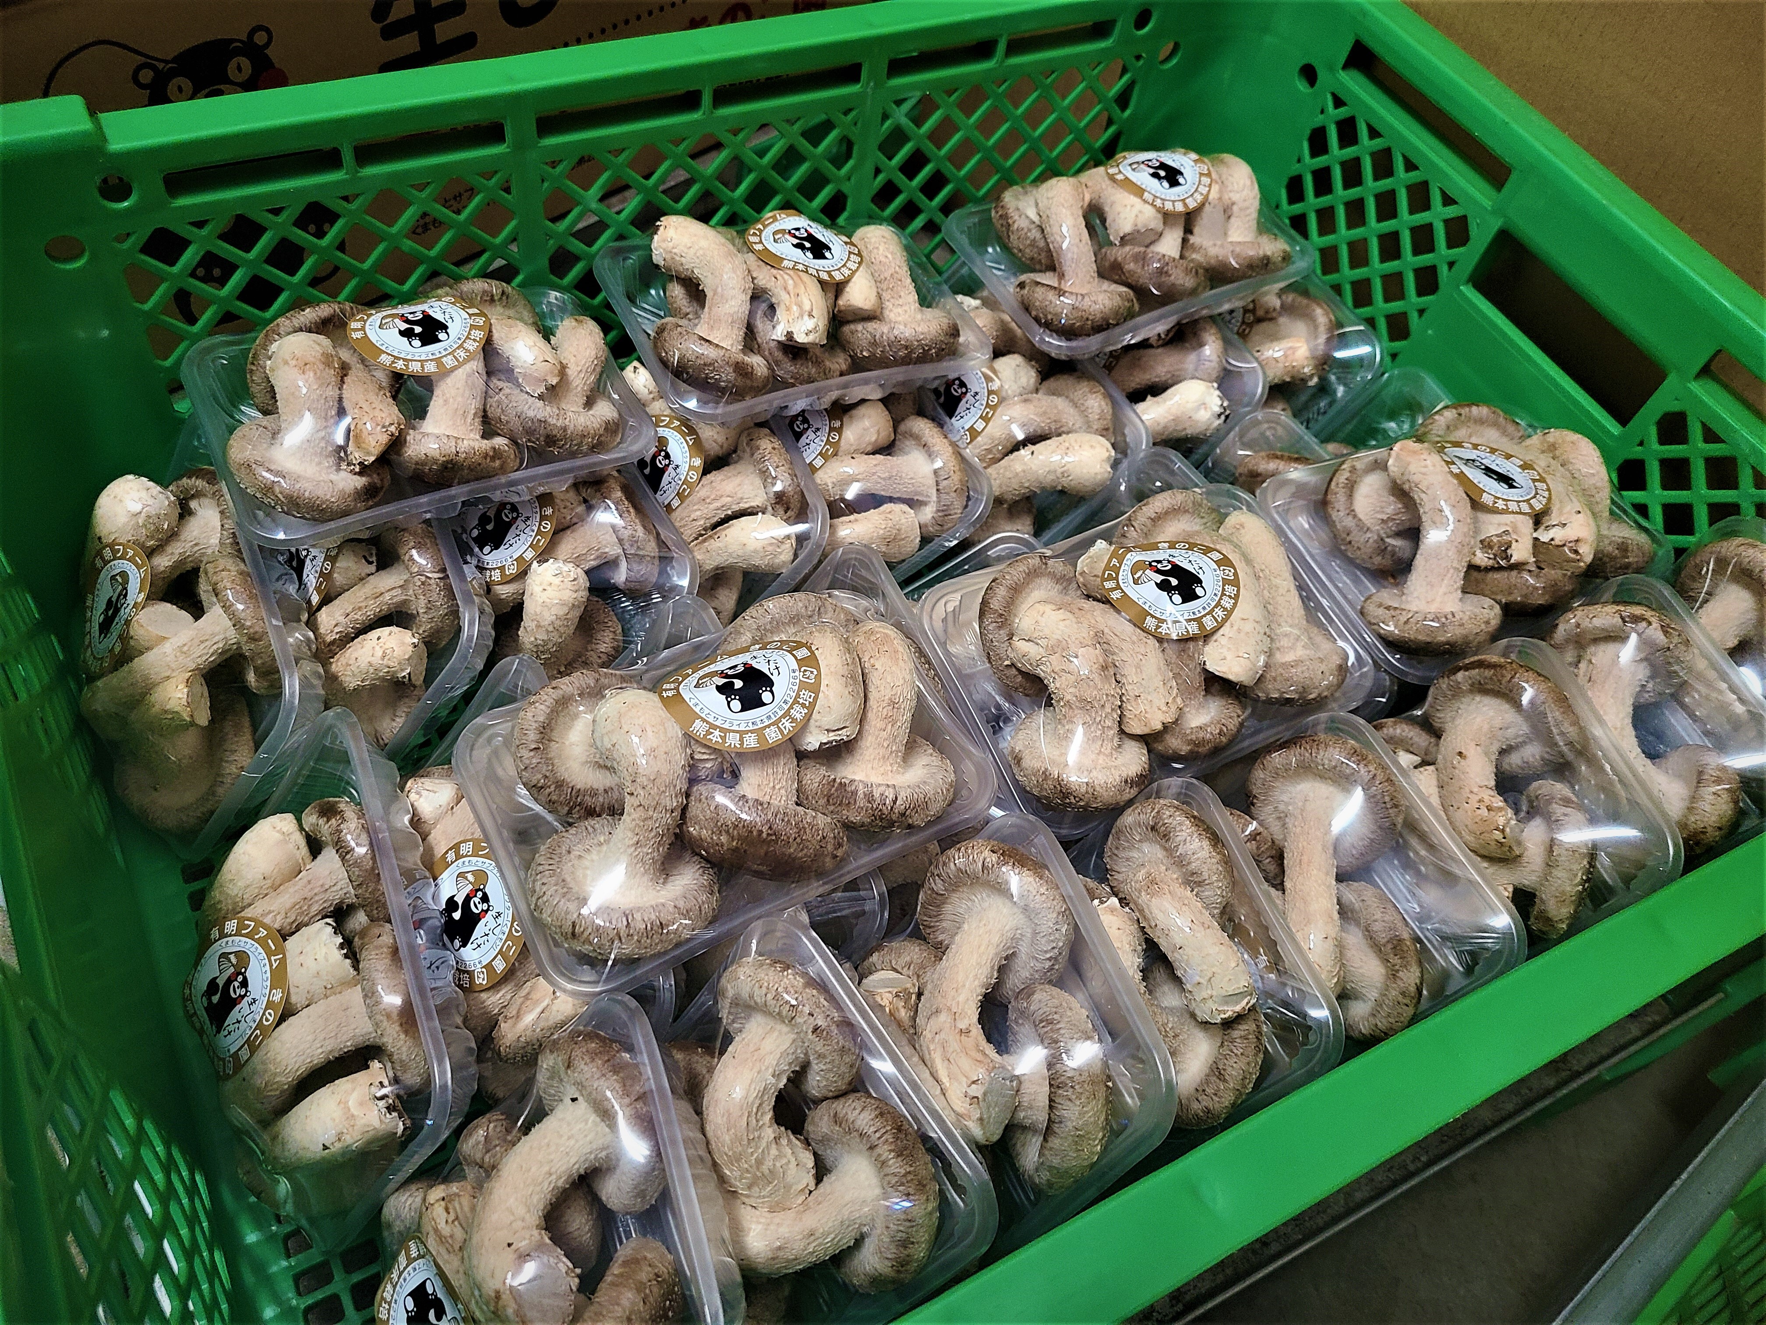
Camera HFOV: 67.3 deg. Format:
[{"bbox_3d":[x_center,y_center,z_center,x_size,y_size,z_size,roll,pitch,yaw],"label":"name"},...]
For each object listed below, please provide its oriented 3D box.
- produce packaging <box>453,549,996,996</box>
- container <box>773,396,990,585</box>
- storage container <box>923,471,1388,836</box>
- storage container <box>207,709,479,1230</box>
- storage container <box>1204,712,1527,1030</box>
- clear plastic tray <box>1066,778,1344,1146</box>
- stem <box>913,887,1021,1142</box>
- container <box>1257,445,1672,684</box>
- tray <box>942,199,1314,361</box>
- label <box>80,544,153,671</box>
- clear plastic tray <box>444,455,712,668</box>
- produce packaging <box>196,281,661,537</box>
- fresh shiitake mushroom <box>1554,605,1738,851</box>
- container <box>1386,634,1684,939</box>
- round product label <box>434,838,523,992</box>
[{"bbox_3d":[-0.038,0.029,0.342,0.126,0.054,0.084,-21,59,-22],"label":"produce packaging"},{"bbox_3d":[-0.019,-0.080,0.566,0.094,0.032,0.132,-34,62,5],"label":"container"},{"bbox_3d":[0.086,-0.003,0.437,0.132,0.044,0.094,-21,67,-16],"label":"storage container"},{"bbox_3d":[-0.147,0.081,0.367,0.054,0.084,0.126,2,53,-45],"label":"storage container"},{"bbox_3d":[0.118,0.078,0.395,0.054,0.126,0.084,-14,63,-49],"label":"storage container"},{"bbox_3d":[0.067,0.095,0.379,0.054,0.126,0.084,-6,60,-45],"label":"clear plastic tray"},{"bbox_3d":[0.021,0.087,0.325,0.021,0.019,0.055,3,79,31],"label":"stem"},{"bbox_3d":[0.189,-0.040,0.428,0.126,0.054,0.084,-18,61,-21],"label":"container"},{"bbox_3d":[0.102,-0.166,0.565,0.132,0.030,0.094,-20,56,-15],"label":"tray"},{"bbox_3d":[-0.258,-0.018,0.447,0.045,0.006,0.045,27,94,34],"label":"label"},{"bbox_3d":[-0.124,-0.042,0.526,0.094,0.032,0.132,-37,61,11],"label":"clear plastic tray"},{"bbox_3d":[-0.140,-0.078,0.409,0.126,0.054,0.084,-19,63,-26],"label":"produce packaging"},{"bbox_3d":[0.240,0.021,0.419,0.055,0.050,0.062,-4,82,26],"label":"fresh shiitake mushroom"},{"bbox_3d":[0.228,0.065,0.516,0.042,0.145,0.100,-1,55,-31],"label":"container"},{"bbox_3d":[-0.110,0.068,0.356,0.003,0.041,0.041,7,44,-51],"label":"round product label"}]

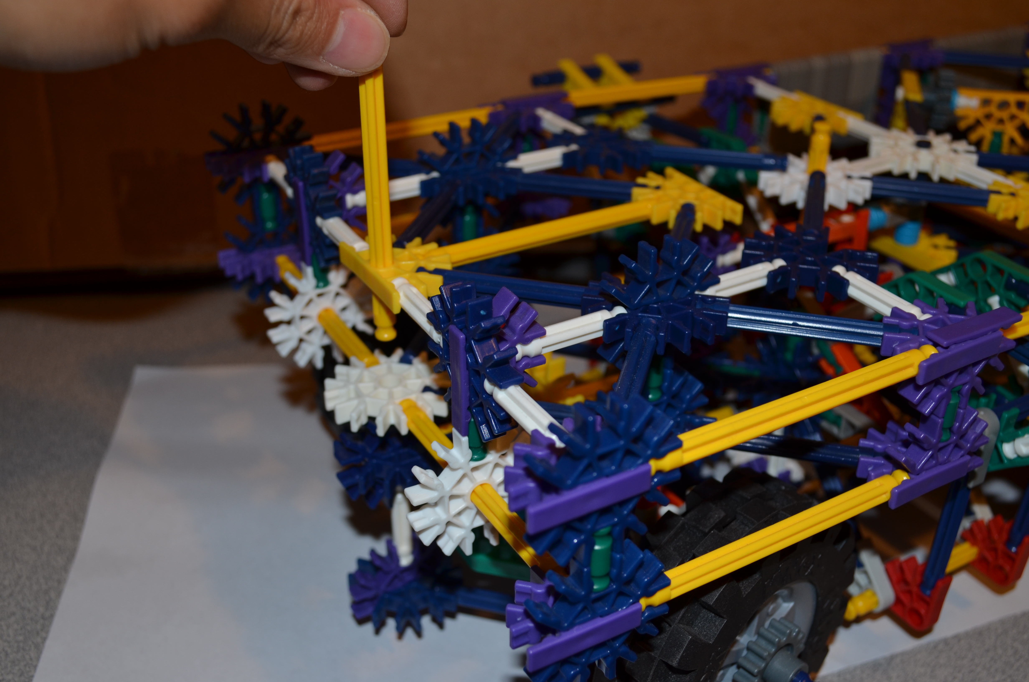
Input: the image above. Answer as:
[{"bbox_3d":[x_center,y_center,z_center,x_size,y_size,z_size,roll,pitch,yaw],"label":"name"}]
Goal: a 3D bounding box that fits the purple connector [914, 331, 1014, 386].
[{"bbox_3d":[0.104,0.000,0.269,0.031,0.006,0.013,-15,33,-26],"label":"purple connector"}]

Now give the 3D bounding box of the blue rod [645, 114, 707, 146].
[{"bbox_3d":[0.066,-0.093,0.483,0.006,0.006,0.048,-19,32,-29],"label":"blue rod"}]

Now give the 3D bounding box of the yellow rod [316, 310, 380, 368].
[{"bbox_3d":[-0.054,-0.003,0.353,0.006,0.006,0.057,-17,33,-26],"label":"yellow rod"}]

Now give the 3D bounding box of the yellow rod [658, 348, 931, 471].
[{"bbox_3d":[0.063,0.014,0.247,0.086,0.006,0.006,-17,34,-25],"label":"yellow rod"}]

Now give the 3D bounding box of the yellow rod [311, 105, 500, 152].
[{"bbox_3d":[-0.043,-0.078,0.405,0.084,0.006,0.006,-16,34,-25],"label":"yellow rod"}]

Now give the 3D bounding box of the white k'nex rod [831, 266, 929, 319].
[{"bbox_3d":[0.095,-0.011,0.289,0.006,0.006,0.033,-17,36,-27],"label":"white k'nex rod"}]

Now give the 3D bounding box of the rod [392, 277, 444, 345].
[{"bbox_3d":[-0.024,-0.008,0.282,0.006,0.006,0.032,-14,34,-22],"label":"rod"}]

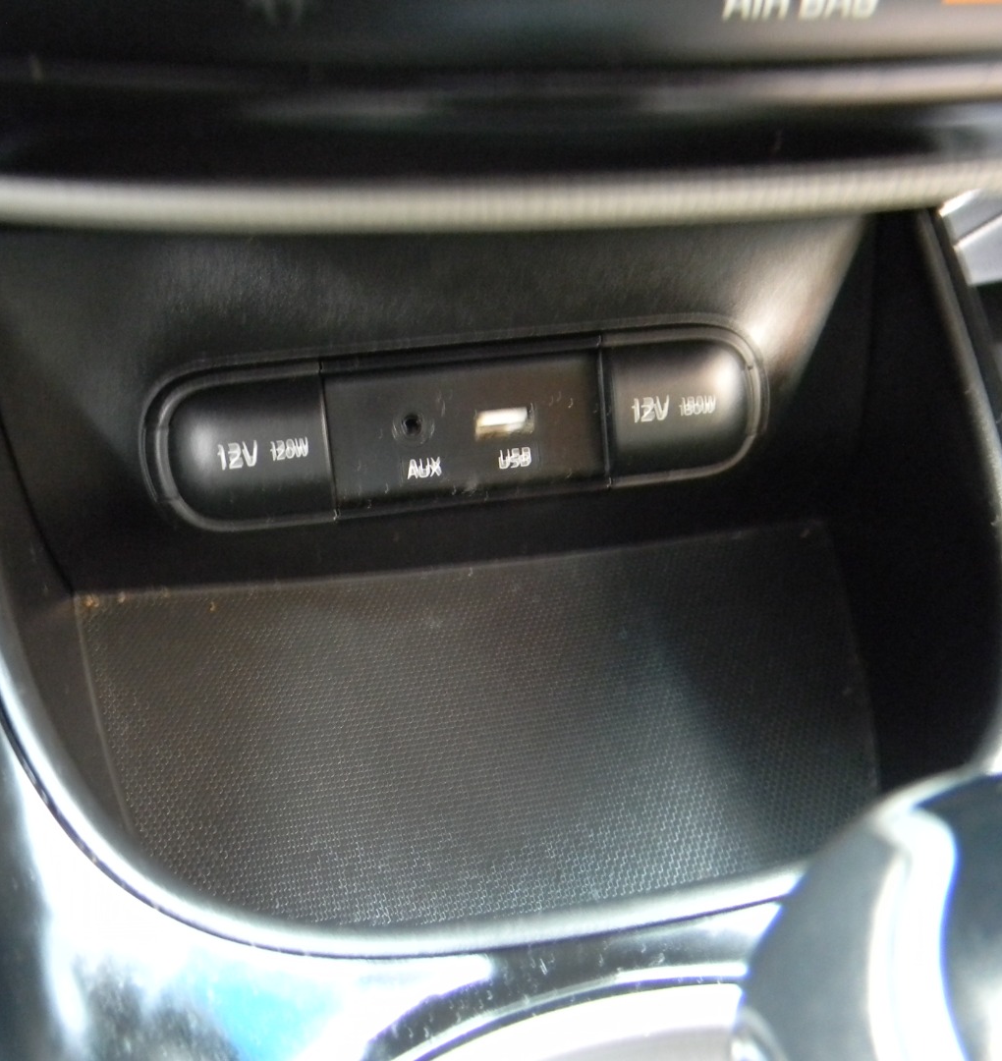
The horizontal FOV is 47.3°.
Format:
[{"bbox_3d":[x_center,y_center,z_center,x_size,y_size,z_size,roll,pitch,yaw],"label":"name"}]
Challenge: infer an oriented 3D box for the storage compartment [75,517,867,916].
[{"bbox_3d":[0.000,0.038,0.219,0.163,0.003,0.088,-6,46,-8],"label":"storage compartment"}]

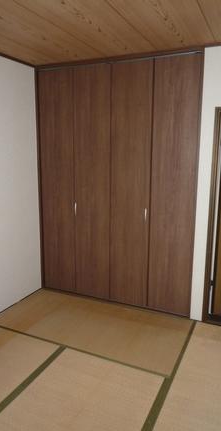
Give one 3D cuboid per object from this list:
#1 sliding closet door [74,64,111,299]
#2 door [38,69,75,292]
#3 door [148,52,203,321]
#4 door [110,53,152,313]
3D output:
[{"bbox_3d":[-0.178,-0.280,3.235,0.410,2.369,0.040,5,12,24],"label":"sliding closet door"},{"bbox_3d":[-0.557,-0.315,3.409,0.427,2.369,0.040,5,12,24],"label":"door"},{"bbox_3d":[0.577,-0.211,2.891,0.418,2.369,0.040,5,12,24],"label":"door"},{"bbox_3d":[0.198,-0.246,3.064,0.418,2.369,0.040,5,12,24],"label":"door"}]

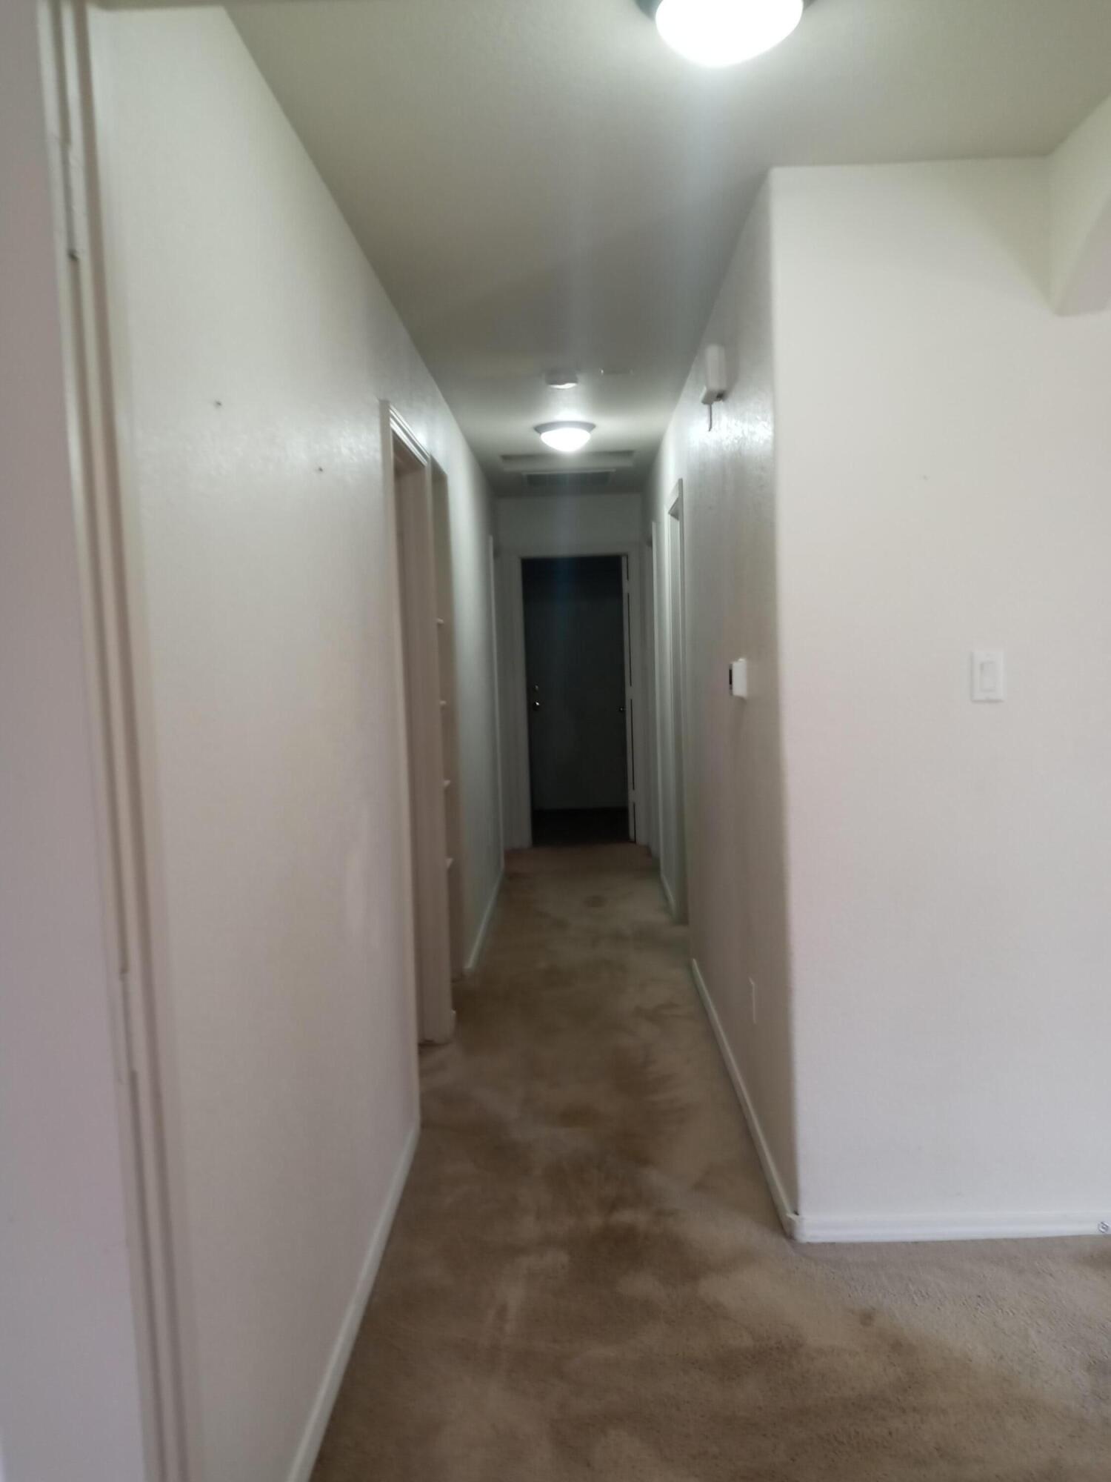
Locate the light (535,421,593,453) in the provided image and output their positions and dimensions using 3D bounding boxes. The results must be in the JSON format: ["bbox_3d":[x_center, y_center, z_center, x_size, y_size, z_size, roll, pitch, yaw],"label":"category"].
[{"bbox_3d":[0.049,-1.406,5.602,0.293,0.112,0.293,-2,5,1],"label":"light"}]

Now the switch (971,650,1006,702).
[{"bbox_3d":[0.972,-0.145,2.692,0.071,0.115,0.010,-2,5,1],"label":"switch"}]

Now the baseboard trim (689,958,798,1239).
[{"bbox_3d":[0.570,1.049,3.932,0.018,0.064,2.263,-2,5,1],"label":"baseboard trim"}]

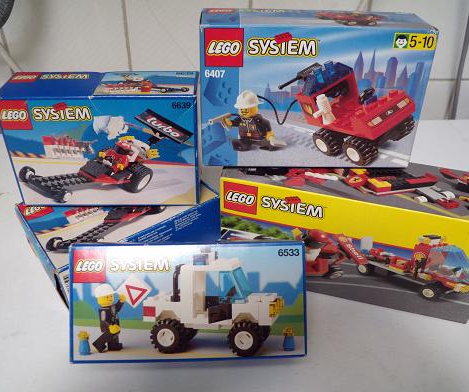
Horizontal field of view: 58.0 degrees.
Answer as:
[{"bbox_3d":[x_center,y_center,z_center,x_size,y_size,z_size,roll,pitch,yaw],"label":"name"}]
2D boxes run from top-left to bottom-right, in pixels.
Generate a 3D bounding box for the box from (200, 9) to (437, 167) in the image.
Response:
[{"bbox_3d":[0.052,-0.075,0.308,0.148,0.098,0.046,0,36,-2],"label":"box"}]

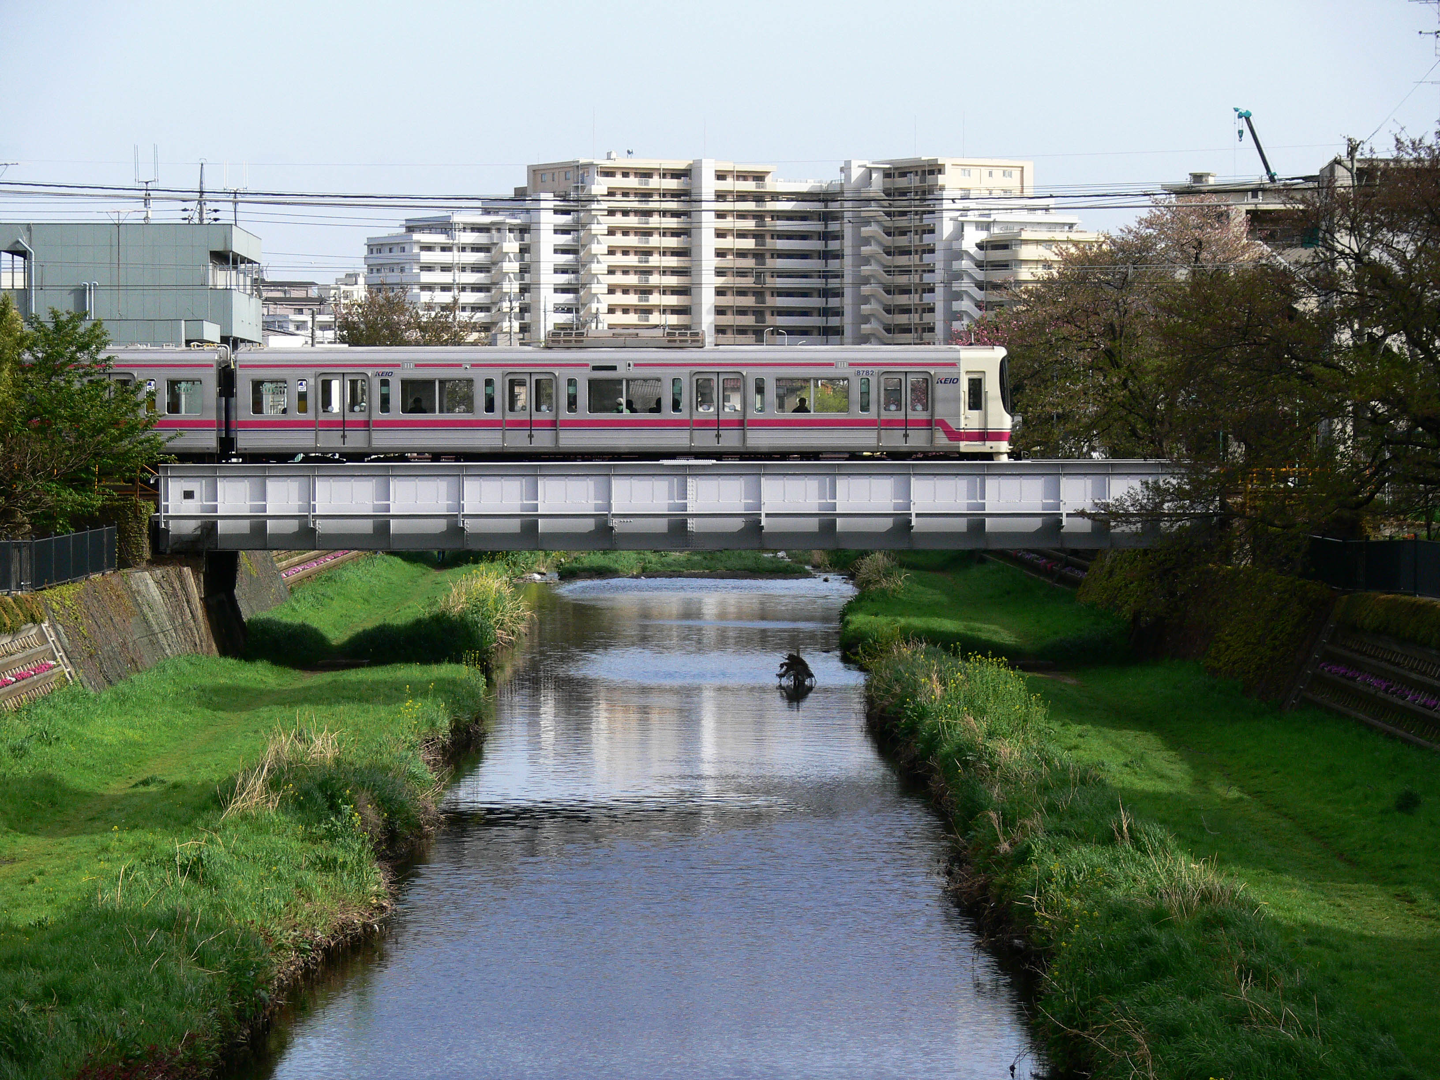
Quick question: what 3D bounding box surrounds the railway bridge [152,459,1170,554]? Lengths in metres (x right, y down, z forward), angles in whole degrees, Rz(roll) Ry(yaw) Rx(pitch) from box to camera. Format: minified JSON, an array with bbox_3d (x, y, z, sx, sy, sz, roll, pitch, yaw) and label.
[{"bbox_3d":[-0.629,-0.972,121.497,26.600,2.200,8.600,0,2,1],"label":"railway bridge"}]

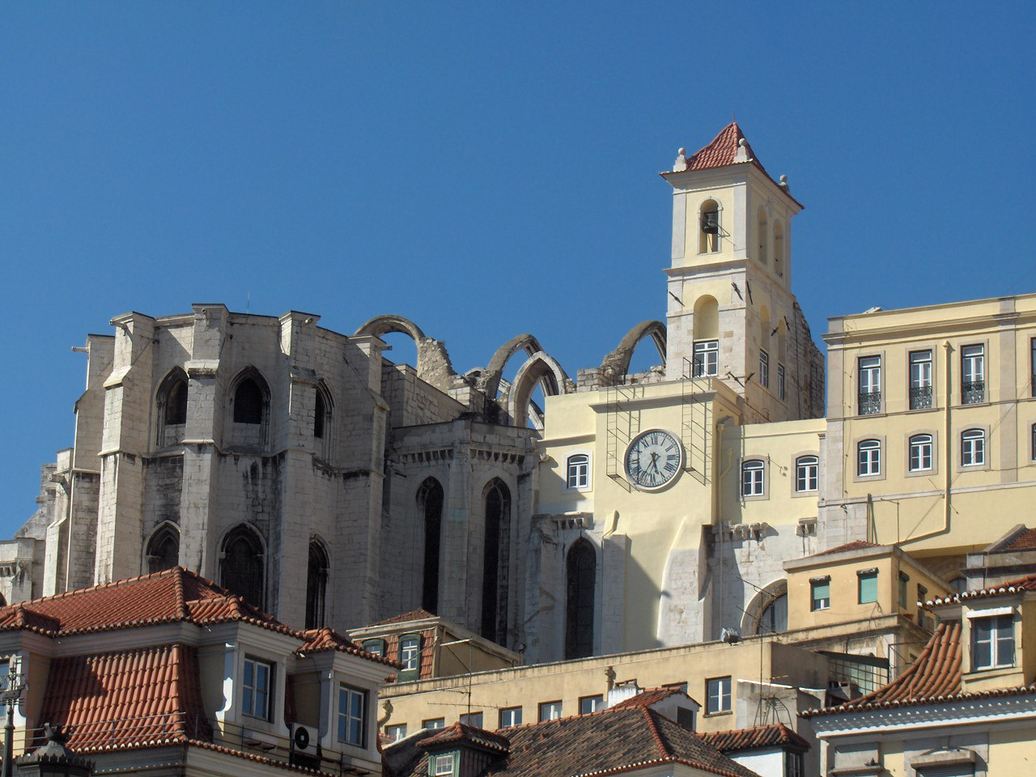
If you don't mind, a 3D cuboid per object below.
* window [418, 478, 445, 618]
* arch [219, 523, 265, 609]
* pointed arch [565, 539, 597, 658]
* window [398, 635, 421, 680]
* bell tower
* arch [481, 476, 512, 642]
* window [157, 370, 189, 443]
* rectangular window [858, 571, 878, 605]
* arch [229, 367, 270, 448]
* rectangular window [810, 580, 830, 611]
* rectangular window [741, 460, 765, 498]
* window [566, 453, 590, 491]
[{"bbox_3d":[-4.250,8.348,170.610,1.500,8.200,0.600,-6,-19,25],"label":"window"},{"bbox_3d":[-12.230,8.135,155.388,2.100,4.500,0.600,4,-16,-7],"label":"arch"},{"bbox_3d":[3.082,10.339,169.171,1.600,6.300,0.600,-6,-19,25],"label":"pointed arch"},{"bbox_3d":[-4.326,10.775,140.194,1.150,1.750,0.300,-11,-20,39],"label":"window"},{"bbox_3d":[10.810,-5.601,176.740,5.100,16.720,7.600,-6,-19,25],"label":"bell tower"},{"bbox_3d":[-1.215,8.377,170.334,1.600,8.200,0.600,8,-18,-19],"label":"arch"},{"bbox_3d":[-15.436,0.857,157.693,1.950,3.700,0.600,-6,-17,26],"label":"window"},{"bbox_3d":[15.508,8.791,154.574,1.050,1.550,0.250,-11,-21,37],"label":"rectangular window"},{"bbox_3d":[-12.061,0.891,157.400,1.850,3.750,0.600,4,-16,-7],"label":"arch"},{"bbox_3d":[12.510,8.569,145.101,0.950,1.180,0.250,-11,-20,39],"label":"rectangular window"},{"bbox_3d":[11.229,4.320,166.655,1.120,1.850,0.250,-6,-19,25],"label":"rectangular window"},{"bbox_3d":[2.803,3.947,164.982,1.200,1.680,0.300,-6,-17,26],"label":"window"}]

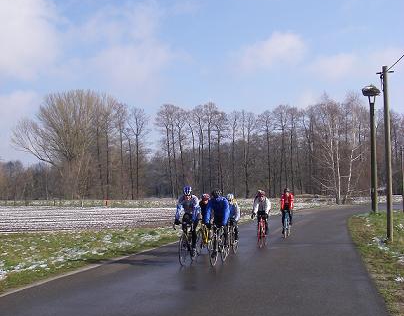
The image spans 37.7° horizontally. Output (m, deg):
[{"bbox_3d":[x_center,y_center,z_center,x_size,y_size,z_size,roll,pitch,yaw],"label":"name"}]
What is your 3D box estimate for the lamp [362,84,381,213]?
[{"bbox_3d":[9.560,-0.495,33.191,0.950,7.200,0.950,-1,-3,14],"label":"lamp"}]

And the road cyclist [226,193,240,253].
[{"bbox_3d":[0.756,1.671,14.823,0.500,1.560,1.680,-1,-3,14],"label":"road cyclist"}]

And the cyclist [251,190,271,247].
[{"bbox_3d":[1.774,1.747,17.174,0.550,1.650,1.680,-1,-3,14],"label":"cyclist"}]

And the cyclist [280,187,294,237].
[{"bbox_3d":[2.933,1.894,20.335,0.480,1.660,1.680,-1,-3,14],"label":"cyclist"}]

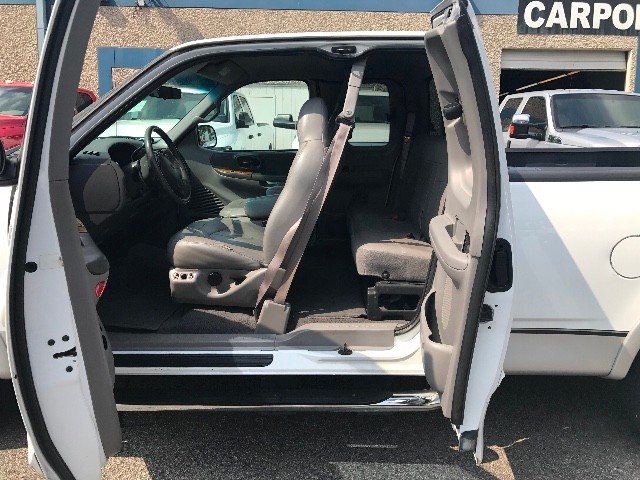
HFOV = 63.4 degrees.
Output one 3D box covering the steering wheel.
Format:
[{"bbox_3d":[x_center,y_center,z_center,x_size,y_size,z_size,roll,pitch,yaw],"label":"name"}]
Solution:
[{"bbox_3d":[-0.726,-0.346,2.438,0.110,0.386,0.386,-23,11,5],"label":"steering wheel"}]

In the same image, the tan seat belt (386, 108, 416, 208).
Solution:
[{"bbox_3d":[0.540,-0.538,3.443,0.180,0.650,0.120,0,12,1],"label":"tan seat belt"}]

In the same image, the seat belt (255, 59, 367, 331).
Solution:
[{"bbox_3d":[-0.050,-0.172,2.182,0.470,1.130,0.180,0,12,1],"label":"seat belt"}]

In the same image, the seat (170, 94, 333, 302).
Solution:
[{"bbox_3d":[-0.310,-0.206,2.441,0.700,0.900,0.550,0,12,1],"label":"seat"}]

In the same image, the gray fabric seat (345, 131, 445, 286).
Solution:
[{"bbox_3d":[0.425,-0.262,2.868,0.550,0.620,1.380,0,12,1],"label":"gray fabric seat"}]

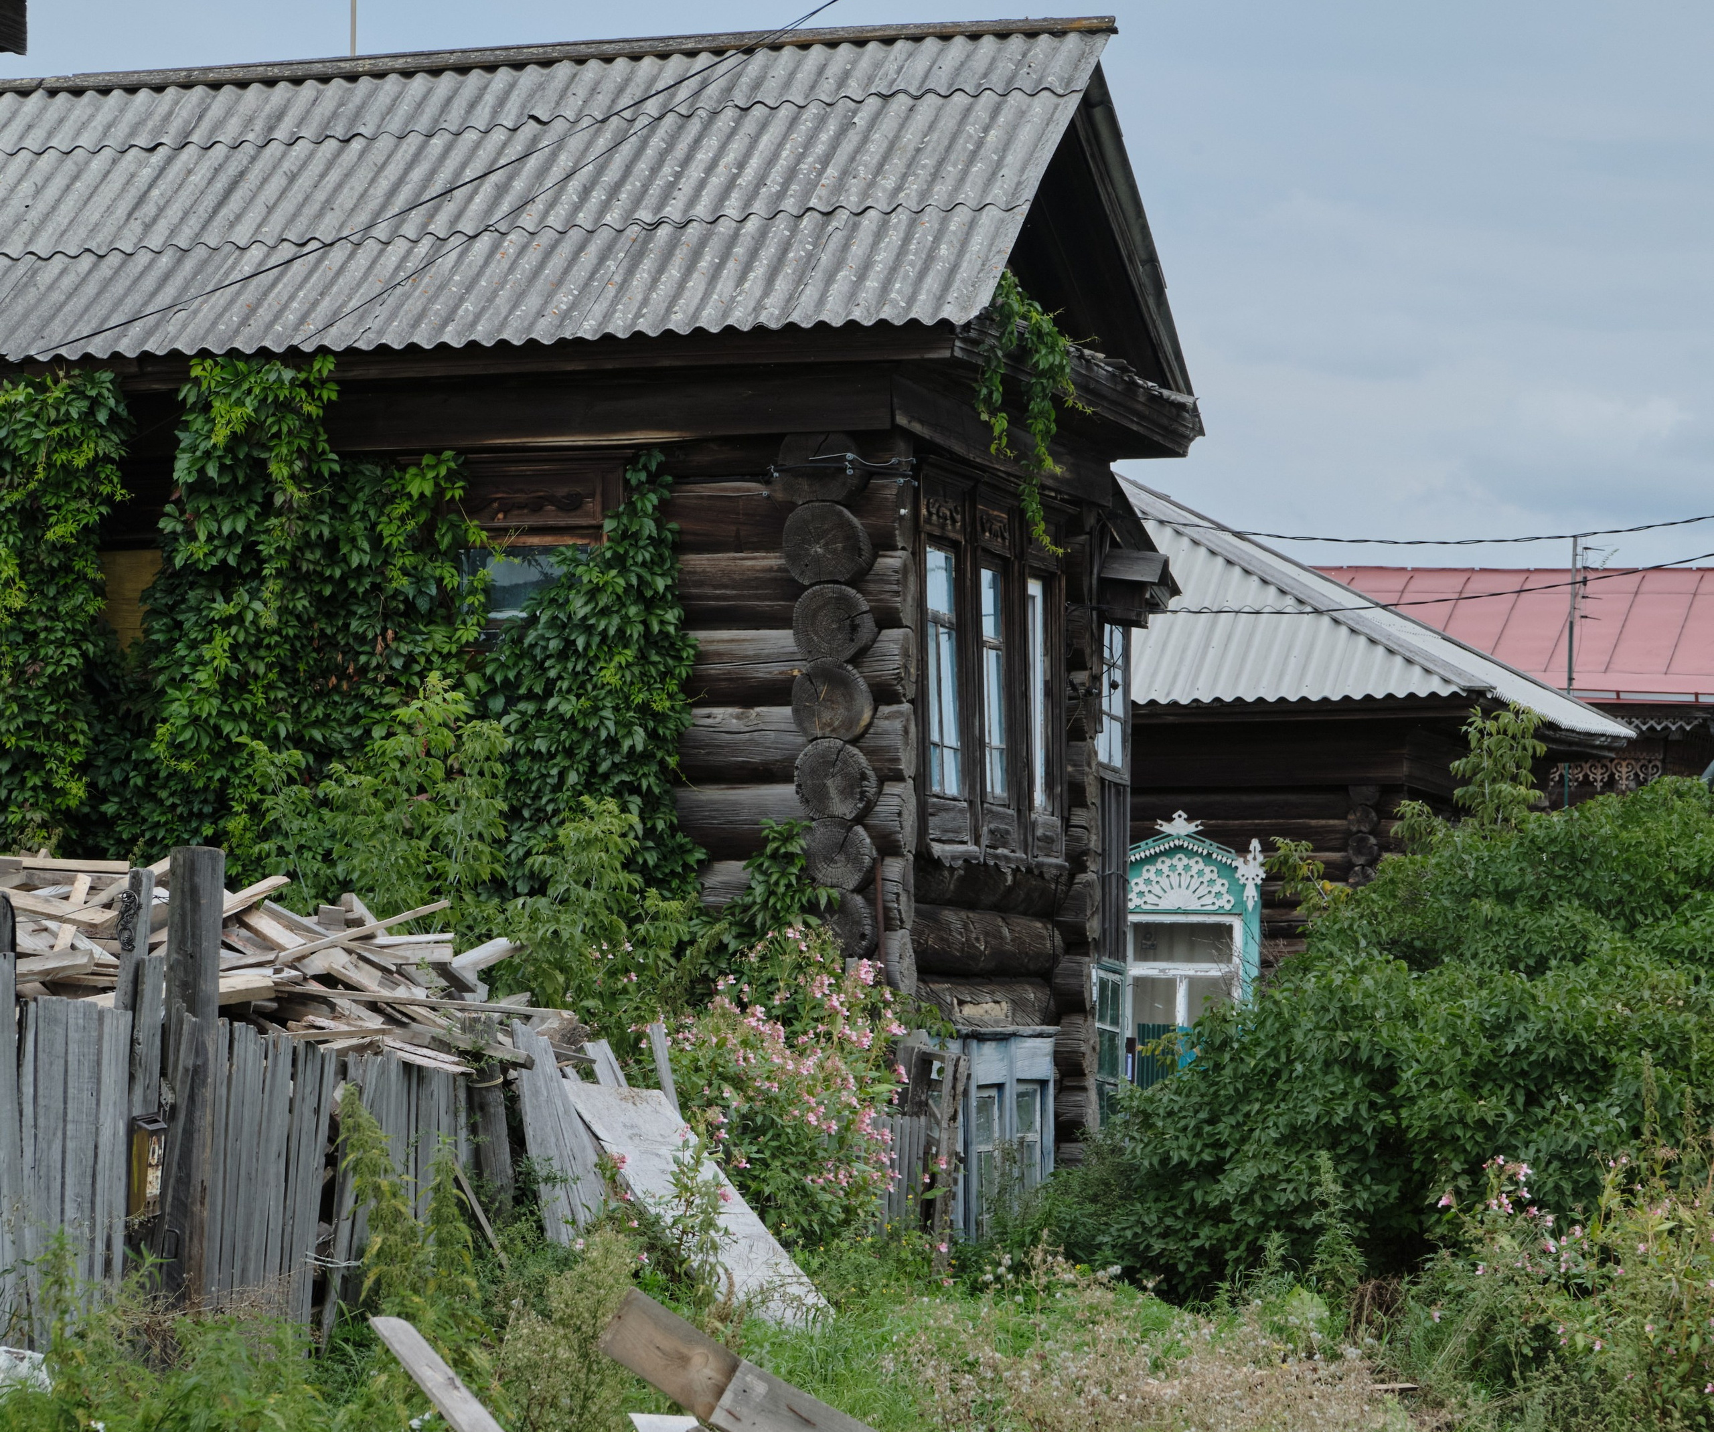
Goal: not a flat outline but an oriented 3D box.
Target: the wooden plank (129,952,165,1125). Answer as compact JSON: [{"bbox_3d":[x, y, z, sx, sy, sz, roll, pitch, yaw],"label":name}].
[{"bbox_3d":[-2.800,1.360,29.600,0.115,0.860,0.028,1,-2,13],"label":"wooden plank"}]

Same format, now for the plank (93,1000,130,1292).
[{"bbox_3d":[-2.939,1.721,29.600,0.120,1.170,0.028,2,-2,13],"label":"plank"}]

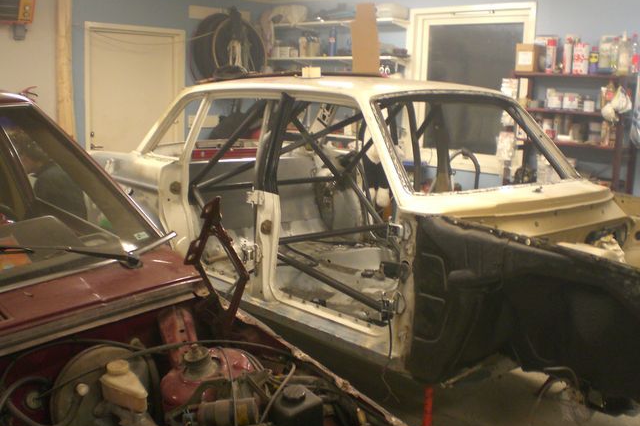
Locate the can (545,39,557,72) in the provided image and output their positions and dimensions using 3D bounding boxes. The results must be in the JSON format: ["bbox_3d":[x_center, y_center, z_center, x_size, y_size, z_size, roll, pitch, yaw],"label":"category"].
[{"bbox_3d":[1.649,-1.111,4.987,0.066,0.236,0.066,2,11,0],"label":"can"}]

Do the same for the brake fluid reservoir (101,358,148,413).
[{"bbox_3d":[-0.410,0.376,1.514,0.065,0.084,0.128,-8,15,-44],"label":"brake fluid reservoir"}]

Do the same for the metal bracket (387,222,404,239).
[{"bbox_3d":[0.341,0.079,3.168,0.060,0.075,0.060,-8,15,-44],"label":"metal bracket"}]

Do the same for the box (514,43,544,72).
[{"bbox_3d":[1.543,-1.131,5.144,0.150,0.188,0.145,-8,15,-44],"label":"box"}]

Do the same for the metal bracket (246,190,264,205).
[{"bbox_3d":[-0.353,-0.085,3.842,0.050,0.080,0.080,-8,15,-44],"label":"metal bracket"}]

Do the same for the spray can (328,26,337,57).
[{"bbox_3d":[0.126,-1.619,6.665,0.066,0.274,0.066,2,11,0],"label":"spray can"}]

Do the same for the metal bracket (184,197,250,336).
[{"bbox_3d":[-0.277,0.134,1.879,0.060,0.340,0.230,-8,15,-44],"label":"metal bracket"}]

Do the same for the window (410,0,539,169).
[{"bbox_3d":[1.291,-1.091,6.232,1.253,1.428,0.110,12,14,43],"label":"window"}]

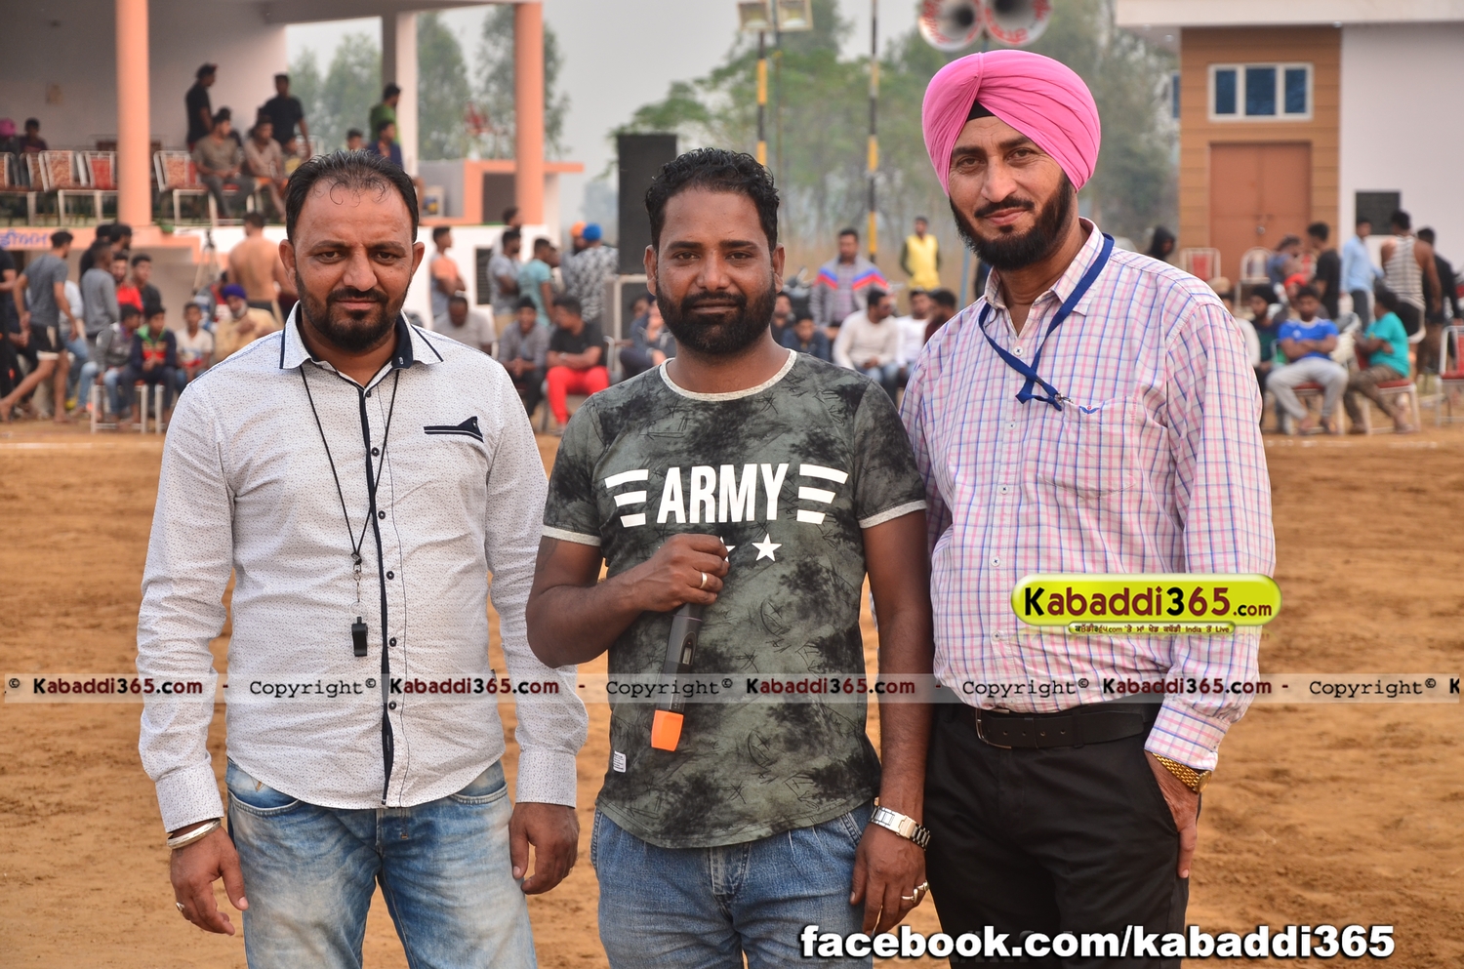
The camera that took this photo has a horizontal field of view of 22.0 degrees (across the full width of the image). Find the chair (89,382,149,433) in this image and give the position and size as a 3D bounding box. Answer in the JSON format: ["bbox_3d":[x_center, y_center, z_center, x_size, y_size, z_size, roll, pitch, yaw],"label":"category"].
[{"bbox_3d":[-5.238,-0.896,32.300,0.475,0.880,0.530,0,4,0],"label":"chair"}]

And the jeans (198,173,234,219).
[{"bbox_3d":[-5.833,-3.306,43.100,0.420,0.540,0.550,-2,4,-30],"label":"jeans"}]

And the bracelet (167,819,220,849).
[{"bbox_3d":[-0.665,0.431,4.670,0.069,0.011,0.066,-20,10,0],"label":"bracelet"}]

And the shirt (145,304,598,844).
[{"bbox_3d":[-0.463,0.110,4.720,0.560,0.640,0.290,-1,4,-11],"label":"shirt"}]

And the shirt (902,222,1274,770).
[{"bbox_3d":[0.447,0.014,4.750,0.510,0.670,0.330,2,4,31],"label":"shirt"}]

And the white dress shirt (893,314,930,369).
[{"bbox_3d":[1.615,-1.251,33.000,0.450,0.540,0.350,1,4,9],"label":"white dress shirt"}]

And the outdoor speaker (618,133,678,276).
[{"bbox_3d":[-0.780,-2.600,35.000,0.550,1.320,0.550,0,4,-2],"label":"outdoor speaker"}]

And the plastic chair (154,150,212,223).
[{"bbox_3d":[-6.642,-3.589,45.700,0.480,0.900,0.550,-2,4,-30],"label":"plastic chair"}]

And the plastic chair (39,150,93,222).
[{"bbox_3d":[-7.546,-3.364,43.000,0.470,0.880,0.540,-2,4,-33],"label":"plastic chair"}]

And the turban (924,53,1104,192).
[{"bbox_3d":[0.349,-0.454,4.720,0.215,0.185,0.255,-4,5,22],"label":"turban"}]

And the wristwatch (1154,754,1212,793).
[{"bbox_3d":[0.528,0.340,4.450,0.060,0.036,0.058,31,9,15],"label":"wristwatch"}]

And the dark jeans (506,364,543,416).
[{"bbox_3d":[-1.767,-0.783,32.300,0.450,0.480,0.550,0,4,3],"label":"dark jeans"}]

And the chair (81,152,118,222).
[{"bbox_3d":[-7.149,-3.380,43.200,0.470,0.880,0.540,-2,4,-33],"label":"chair"}]

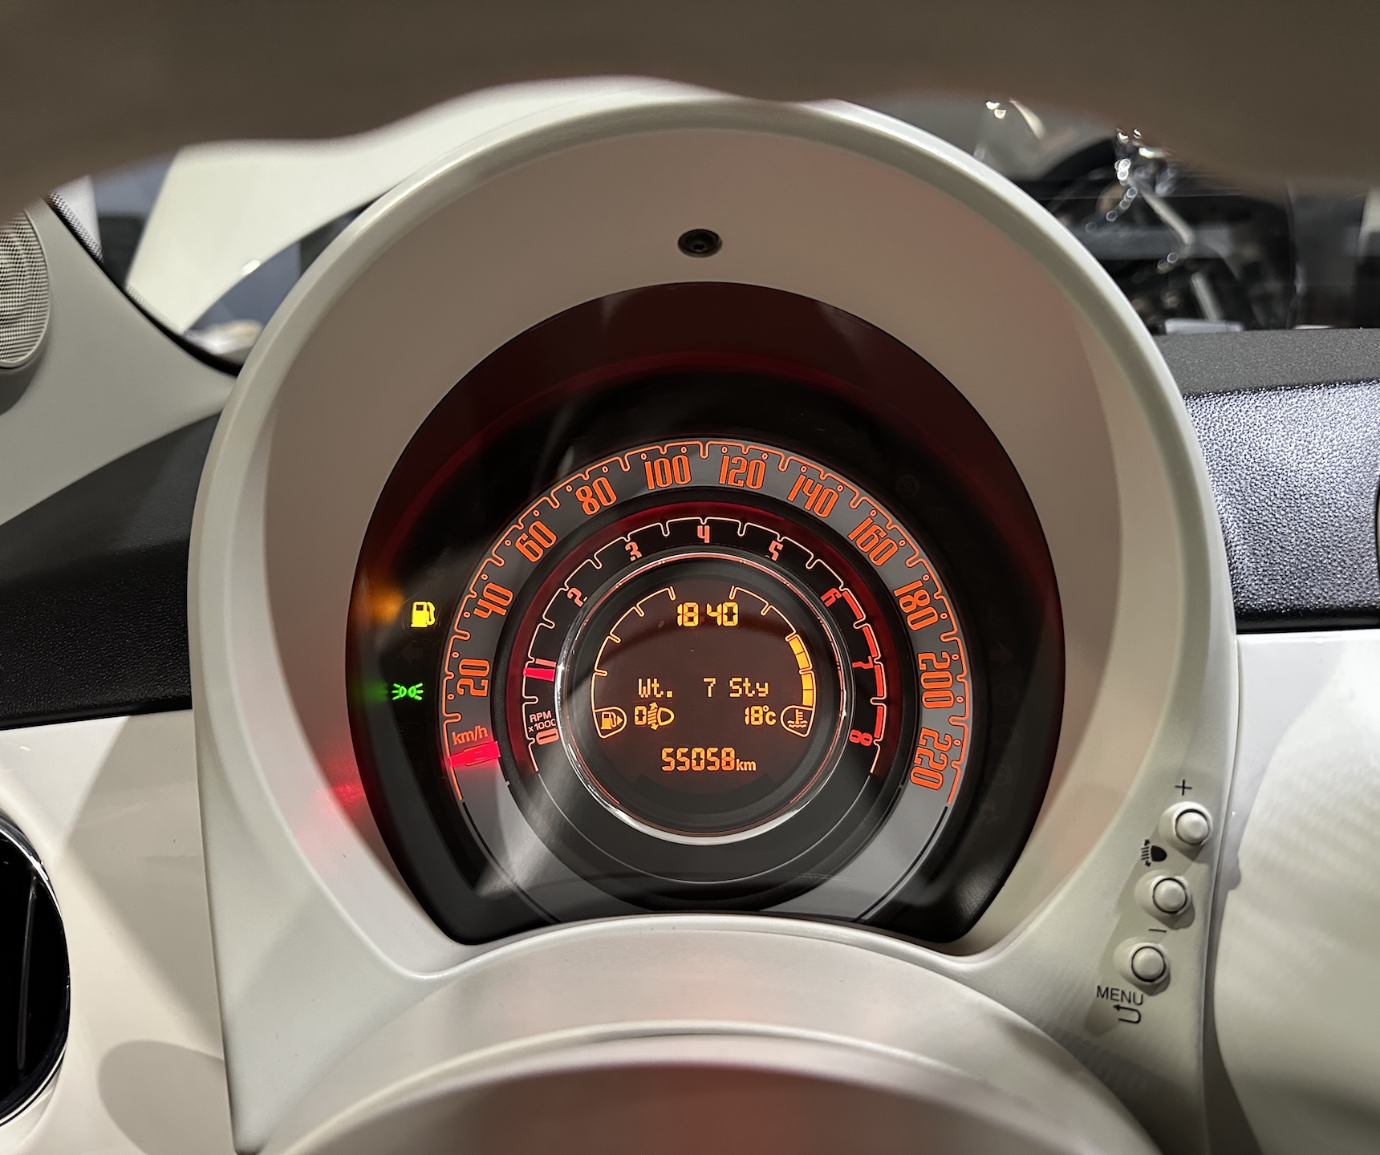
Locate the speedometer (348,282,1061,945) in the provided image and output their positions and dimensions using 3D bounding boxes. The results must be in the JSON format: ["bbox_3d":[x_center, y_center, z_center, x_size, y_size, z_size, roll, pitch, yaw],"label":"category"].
[{"bbox_3d":[0.004,0.016,0.302,0.204,0.184,0.055,0,0,0],"label":"speedometer"}]

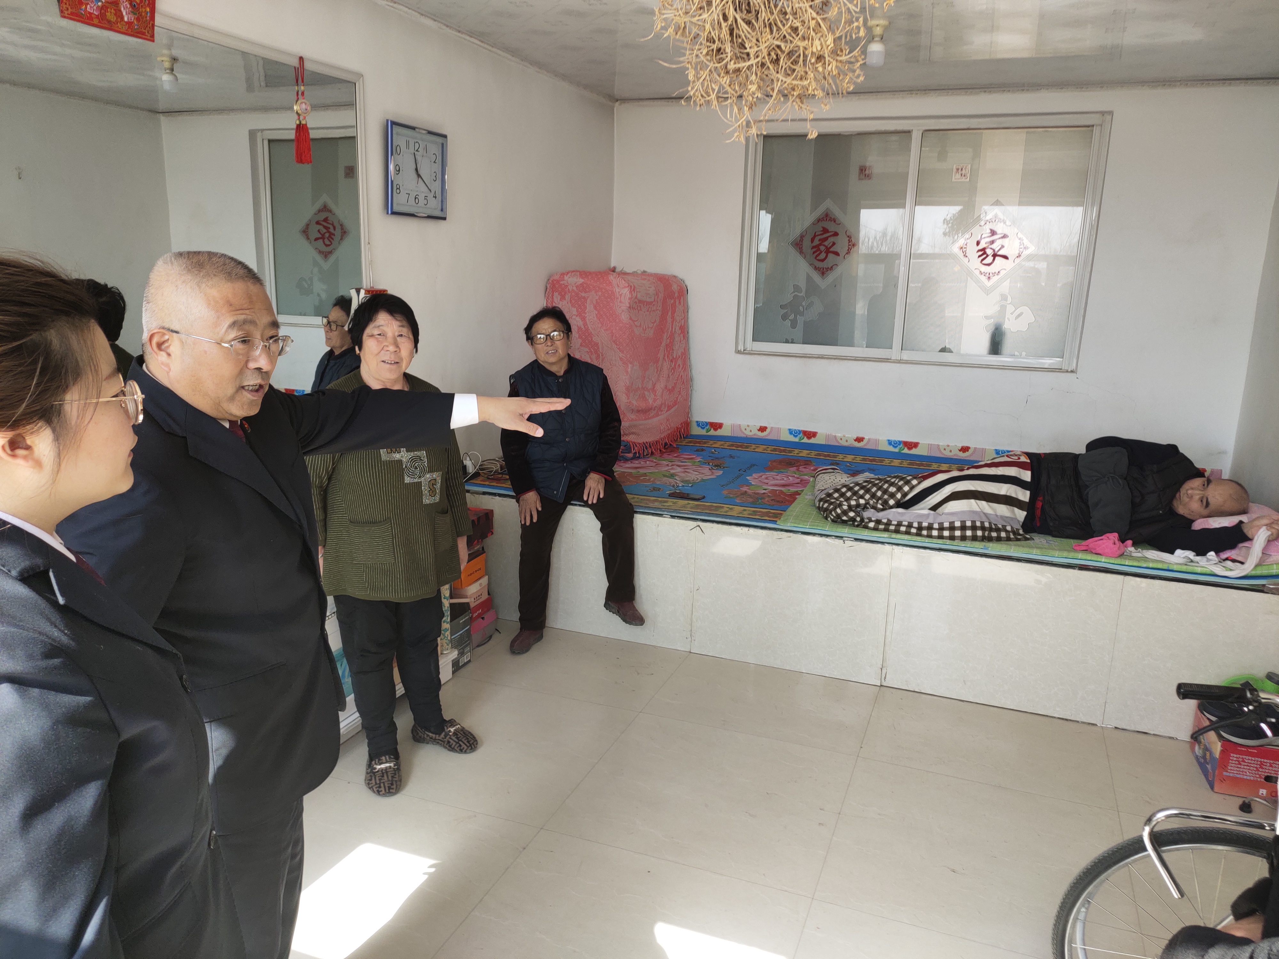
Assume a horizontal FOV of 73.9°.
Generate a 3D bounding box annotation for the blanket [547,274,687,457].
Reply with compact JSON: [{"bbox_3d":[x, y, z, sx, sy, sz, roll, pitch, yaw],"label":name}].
[{"bbox_3d":[-0.109,-0.745,5.242,0.621,1.028,0.873,6,13,21],"label":"blanket"}]

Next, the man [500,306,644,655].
[{"bbox_3d":[-0.302,-0.017,3.845,0.580,1.470,0.640,1,12,-2],"label":"man"}]

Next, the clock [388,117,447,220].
[{"bbox_3d":[-0.881,-1.223,3.360,0.045,0.328,0.400,5,13,18],"label":"clock"}]

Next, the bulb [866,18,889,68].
[{"bbox_3d":[0.889,-1.632,3.180,0.080,0.158,0.080,6,13,21],"label":"bulb"}]

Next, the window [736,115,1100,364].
[{"bbox_3d":[1.519,-1.365,4.923,1.959,1.370,0.100,6,13,21],"label":"window"}]

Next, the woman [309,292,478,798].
[{"bbox_3d":[-0.773,0.183,2.758,0.500,1.535,0.340,-6,14,-30],"label":"woman"}]

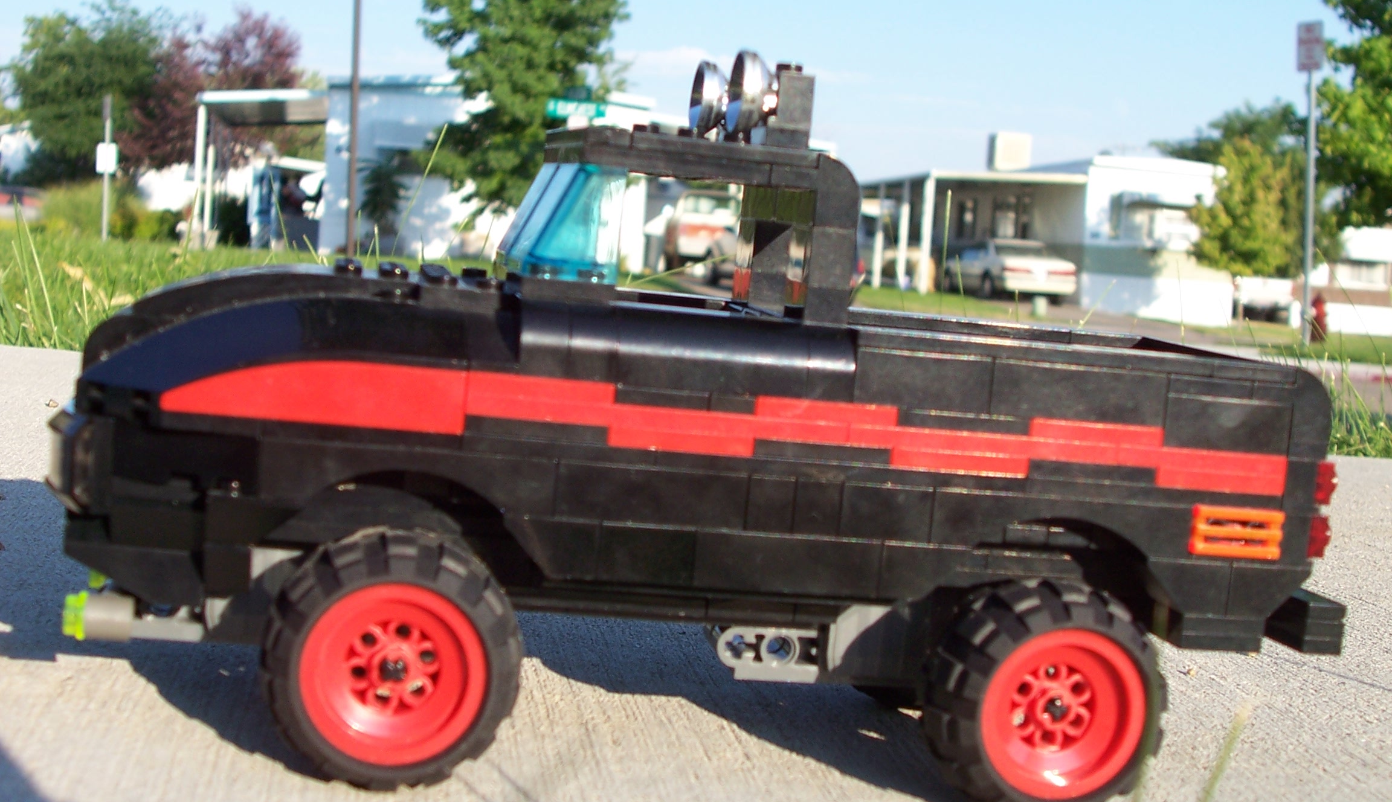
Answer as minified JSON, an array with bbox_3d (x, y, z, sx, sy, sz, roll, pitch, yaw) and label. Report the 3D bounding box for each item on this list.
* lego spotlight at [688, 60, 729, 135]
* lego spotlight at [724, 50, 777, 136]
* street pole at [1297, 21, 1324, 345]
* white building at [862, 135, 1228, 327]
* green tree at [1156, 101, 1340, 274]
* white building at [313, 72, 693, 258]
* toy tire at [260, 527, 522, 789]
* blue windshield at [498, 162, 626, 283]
[{"bbox_3d":[0.004,-0.056,0.371,0.007,0.015,0.015,5,6,-12],"label":"lego spotlight"},{"bbox_3d":[0.010,-0.053,0.346,0.007,0.015,0.015,5,6,-12],"label":"lego spotlight"},{"bbox_3d":[5.796,-2.055,19.000,0.060,3.050,0.305,-1,6,-37],"label":"street pole"},{"bbox_3d":[8.685,-4.452,52.975,7.200,3.700,12.000,3,5,-2],"label":"white building"},{"bbox_3d":[12.626,-4.540,46.000,4.200,4.700,4.000,3,5,0],"label":"green tree"},{"bbox_3d":[-4.513,-4.948,43.939,6.600,3.600,10.000,2,5,-8],"label":"white building"},{"bbox_3d":[-0.051,0.043,0.338,0.042,0.042,0.024,5,6,-12],"label":"toy tire"},{"bbox_3d":[-0.025,-0.032,0.353,0.016,0.019,0.048,5,6,-12],"label":"blue windshield"}]

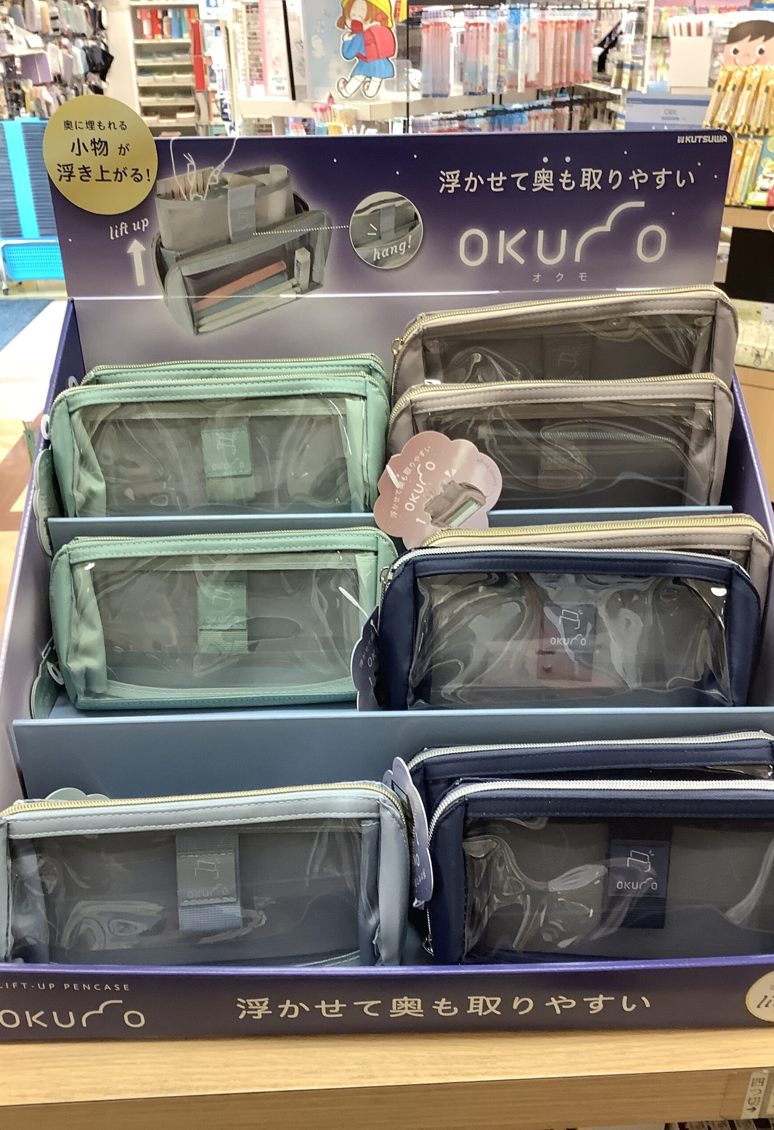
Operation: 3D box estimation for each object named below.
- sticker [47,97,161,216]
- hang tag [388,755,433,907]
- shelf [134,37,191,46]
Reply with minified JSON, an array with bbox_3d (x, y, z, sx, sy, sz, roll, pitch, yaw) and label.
[{"bbox_3d":[-0.173,-0.248,0.613,0.068,0.068,0.003,-1,24,-1],"label":"sticker"},{"bbox_3d":[0.011,0.131,0.507,0.003,0.070,0.068,-9,25,-18],"label":"hang tag"},{"bbox_3d":[-1.990,-4.721,9.137,0.540,0.035,0.320,-1,24,0],"label":"shelf"}]

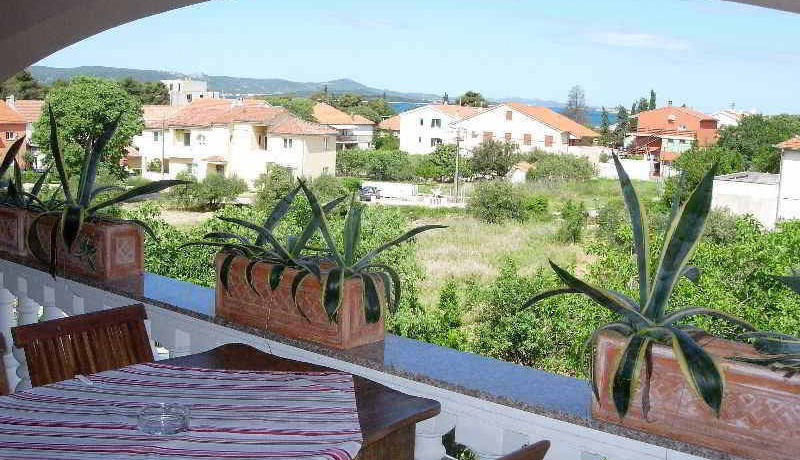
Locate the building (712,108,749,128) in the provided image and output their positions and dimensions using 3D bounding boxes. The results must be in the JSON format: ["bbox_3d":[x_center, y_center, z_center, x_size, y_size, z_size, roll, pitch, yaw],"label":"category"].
[{"bbox_3d":[69.924,-20.115,184.334,10.000,9.200,10.000,4,9,20],"label":"building"}]

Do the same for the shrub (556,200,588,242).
[{"bbox_3d":[11.618,-0.460,58.786,2.100,2.950,2.100,1,8,0],"label":"shrub"}]

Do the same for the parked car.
[{"bbox_3d":[-2.938,-3.596,79.893,1.680,1.450,4.000,4,9,14],"label":"parked car"}]

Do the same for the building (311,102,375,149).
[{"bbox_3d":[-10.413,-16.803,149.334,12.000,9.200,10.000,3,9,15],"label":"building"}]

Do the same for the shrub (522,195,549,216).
[{"bbox_3d":[11.101,-2.057,71.368,2.200,1.800,2.000,3,9,9],"label":"shrub"}]

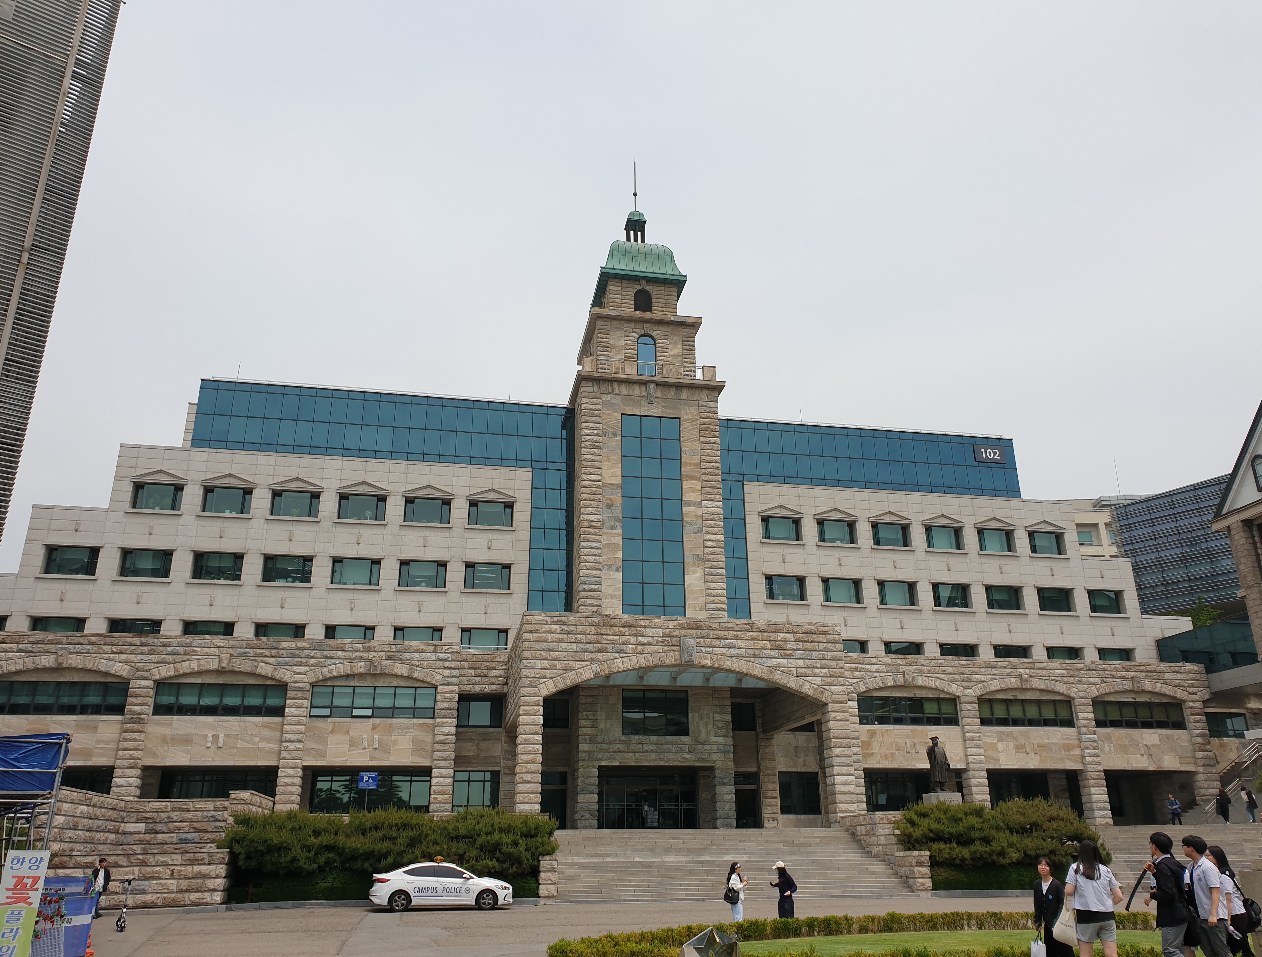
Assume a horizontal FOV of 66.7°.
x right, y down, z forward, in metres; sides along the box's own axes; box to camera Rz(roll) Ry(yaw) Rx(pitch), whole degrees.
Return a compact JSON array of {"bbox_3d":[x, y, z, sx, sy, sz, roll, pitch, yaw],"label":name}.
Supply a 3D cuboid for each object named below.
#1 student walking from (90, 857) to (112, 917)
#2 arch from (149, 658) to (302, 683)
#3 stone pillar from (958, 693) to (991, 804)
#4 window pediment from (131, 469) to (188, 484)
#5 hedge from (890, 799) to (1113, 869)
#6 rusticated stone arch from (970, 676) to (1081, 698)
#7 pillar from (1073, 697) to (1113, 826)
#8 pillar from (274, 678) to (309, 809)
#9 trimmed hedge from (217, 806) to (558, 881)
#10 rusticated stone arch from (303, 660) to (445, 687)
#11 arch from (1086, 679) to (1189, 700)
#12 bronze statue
[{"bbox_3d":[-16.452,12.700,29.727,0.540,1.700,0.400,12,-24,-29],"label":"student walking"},{"bbox_3d":[-19.809,9.387,46.785,6.850,1.220,0.600,3,-21,-11],"label":"arch"},{"bbox_3d":[18.557,15.257,52.112,1.040,6.600,0.950,3,-21,-10],"label":"stone pillar"},{"bbox_3d":[-25.389,-0.100,51.692,2.848,0.768,0.270,3,-21,-11],"label":"window pediment"},{"bbox_3d":[14.790,14.178,38.462,8.800,2.550,3.000,3,-21,-10],"label":"hedge"},{"bbox_3d":[21.760,11.609,53.145,6.480,1.220,0.600,3,-20,-11],"label":"rusticated stone arch"},{"bbox_3d":[25.296,15.566,52.813,1.020,6.580,1.000,3,-20,-11],"label":"pillar"},{"bbox_3d":[-15.815,12.637,44.818,1.040,6.120,1.000,3,-20,-11],"label":"pillar"},{"bbox_3d":[-8.292,12.711,33.606,11.350,2.200,2.500,3,-20,-11],"label":"trimmed hedge"},{"bbox_3d":[-12.666,9.731,47.639,6.653,1.405,0.700,3,-21,-10],"label":"rusticated stone arch"},{"bbox_3d":[28.670,12.054,54.633,6.600,1.270,0.600,3,-20,-11],"label":"arch"},{"bbox_3d":[14.118,13.078,43.954,1.060,2.487,0.800,3,-21,-10],"label":"bronze statue"}]

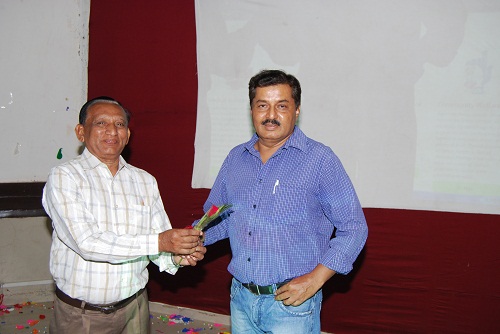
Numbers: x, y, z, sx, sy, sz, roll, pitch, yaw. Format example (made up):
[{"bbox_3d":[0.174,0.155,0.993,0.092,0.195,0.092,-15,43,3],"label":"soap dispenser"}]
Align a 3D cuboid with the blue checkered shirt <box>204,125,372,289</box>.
[{"bbox_3d":[0.100,0.130,1.930,0.580,0.550,0.340,2,3,27],"label":"blue checkered shirt"}]

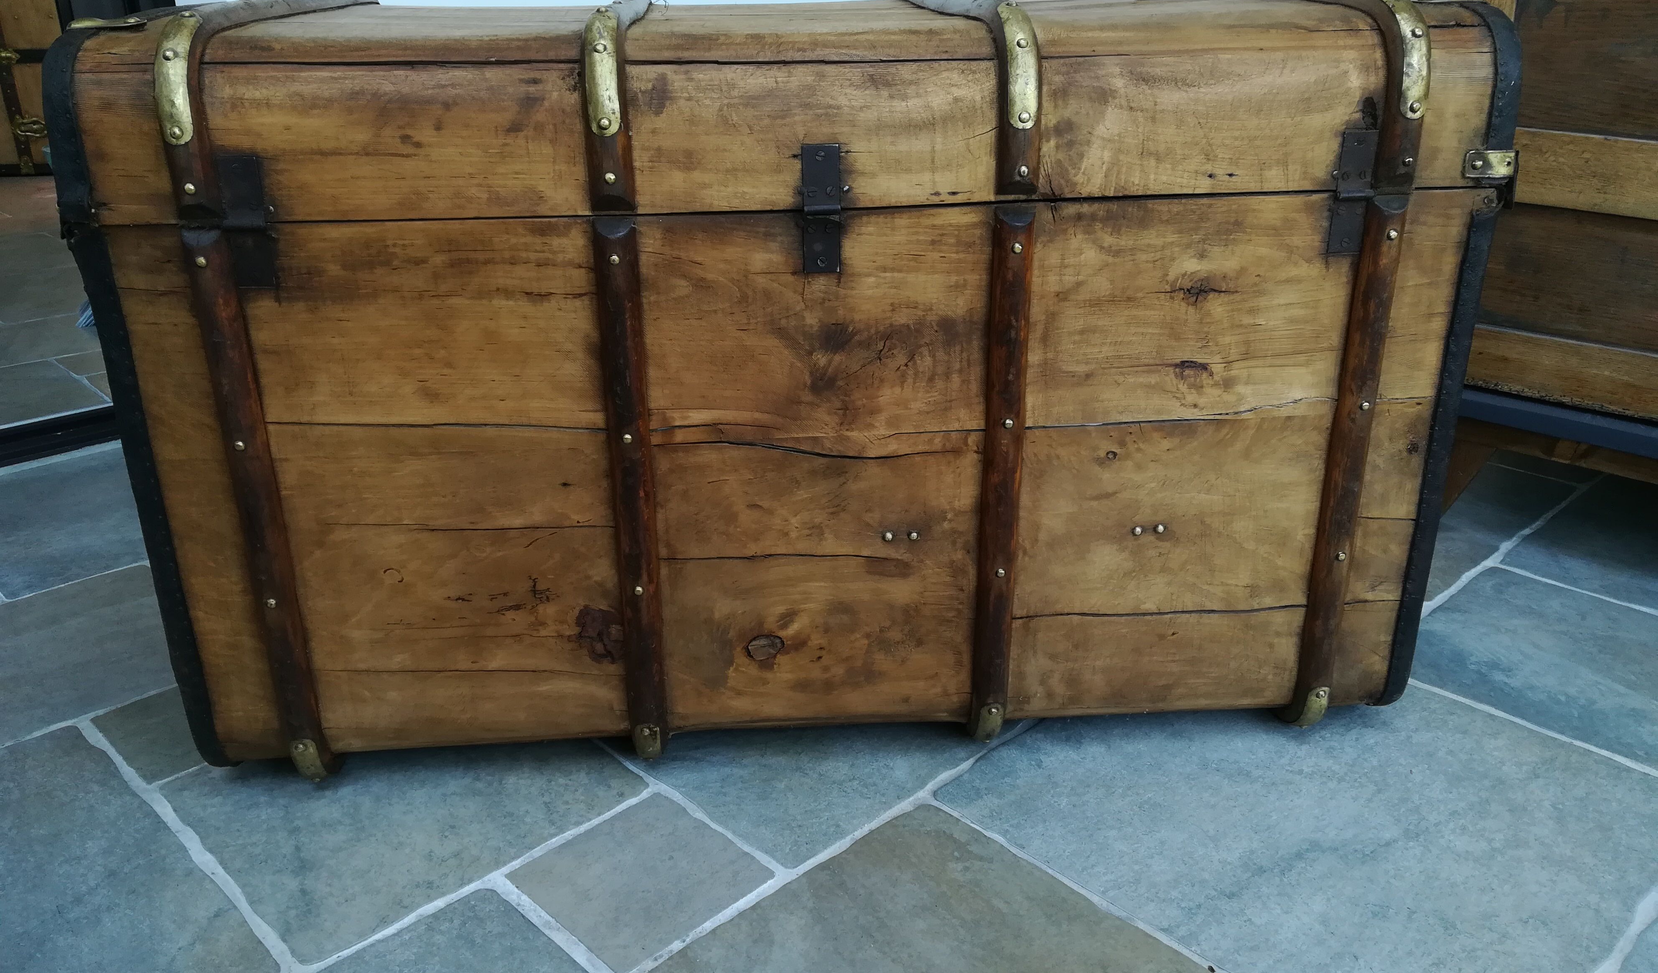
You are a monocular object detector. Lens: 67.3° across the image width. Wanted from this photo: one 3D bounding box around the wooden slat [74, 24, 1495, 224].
[{"bbox_3d":[-0.012,-0.272,0.931,1.044,0.119,0.035,-2,22,-4],"label":"wooden slat"}]

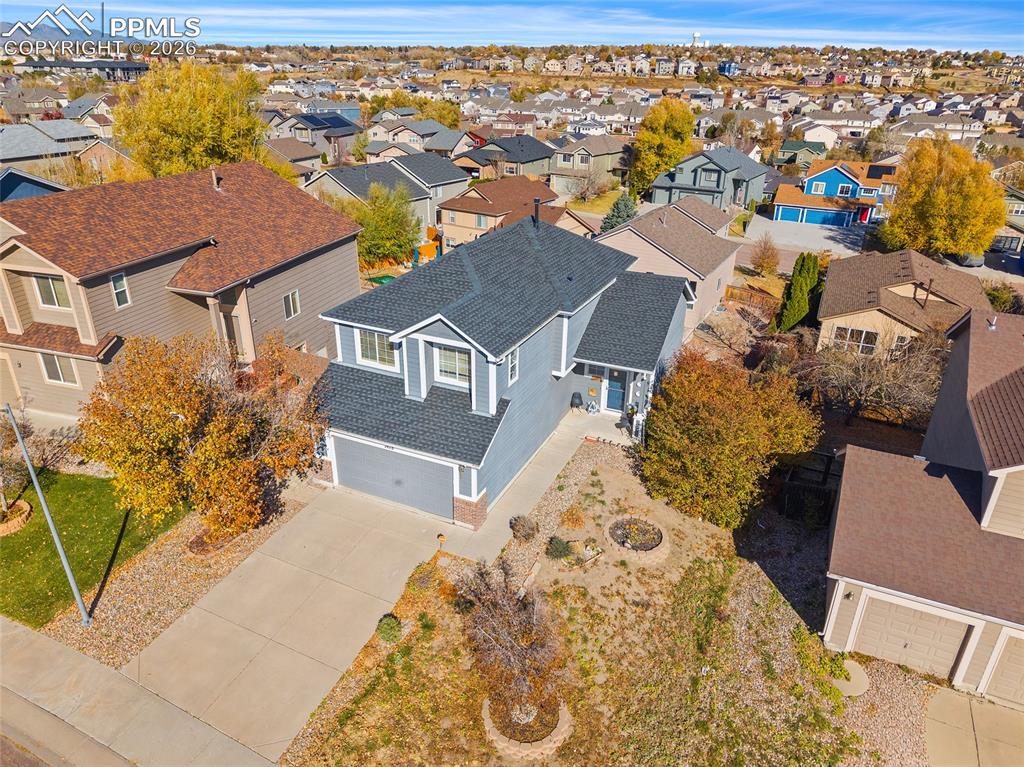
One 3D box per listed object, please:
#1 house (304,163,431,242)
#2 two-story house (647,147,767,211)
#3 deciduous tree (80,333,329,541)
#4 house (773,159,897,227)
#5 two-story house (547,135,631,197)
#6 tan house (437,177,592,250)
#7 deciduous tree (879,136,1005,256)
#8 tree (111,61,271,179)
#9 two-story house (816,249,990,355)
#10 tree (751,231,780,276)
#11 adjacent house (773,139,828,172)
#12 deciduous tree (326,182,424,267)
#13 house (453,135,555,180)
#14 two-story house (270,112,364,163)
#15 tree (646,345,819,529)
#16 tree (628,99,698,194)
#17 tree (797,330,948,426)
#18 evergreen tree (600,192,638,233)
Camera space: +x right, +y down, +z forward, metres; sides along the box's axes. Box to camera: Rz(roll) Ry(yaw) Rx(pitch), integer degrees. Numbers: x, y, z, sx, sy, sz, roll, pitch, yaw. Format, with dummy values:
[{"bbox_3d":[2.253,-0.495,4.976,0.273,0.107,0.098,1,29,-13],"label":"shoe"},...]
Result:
[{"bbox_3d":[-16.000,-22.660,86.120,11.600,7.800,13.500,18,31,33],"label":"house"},{"bbox_3d":[29.710,-30.950,104.880,11.900,7.700,16.300,17,30,31],"label":"two-story house"},{"bbox_3d":[-9.890,1.920,22.550,7.200,6.300,6.900,11,28,23],"label":"deciduous tree"},{"bbox_3d":[46.880,-28.410,104.320,15.700,8.000,13.000,12,28,24],"label":"house"},{"bbox_3d":[14.590,-36.800,118.900,10.200,7.700,15.550,17,29,31],"label":"two-story house"},{"bbox_3d":[1.320,-17.230,75.120,15.000,7.200,13.000,13,28,26],"label":"tan house"},{"bbox_3d":[45.480,-19.810,75.420,11.020,12.170,11.020,12,27,22],"label":"deciduous tree"},{"bbox_3d":[-32.950,-24.690,73.600,14.630,16.050,14.630,12,27,22],"label":"tree"},{"bbox_3d":[29.570,-6.550,53.340,11.300,6.800,16.500,11,28,23],"label":"two-story house"},{"bbox_3d":[21.980,-11.140,61.480,2.320,3.860,2.320,12,27,22],"label":"tree"},{"bbox_3d":[63.150,-49.050,154.460,10.600,7.900,11.600,11,27,21],"label":"adjacent house"},{"bbox_3d":[-11.260,-12.700,58.100,7.400,7.200,7.000,0,25,0],"label":"deciduous tree"},{"bbox_3d":[-1.220,-40.410,128.000,10.500,6.100,19.500,17,29,31],"label":"house"},{"bbox_3d":[-34.900,-45.970,131.360,12.000,7.600,12.700,14,29,27],"label":"two-story house"},{"bbox_3d":[7.810,1.560,25.510,6.300,5.100,6.200,11,28,23],"label":"tree"},{"bbox_3d":[24.010,-37.350,112.860,10.190,14.830,10.190,12,27,22],"label":"tree"},{"bbox_3d":[15.830,0.000,31.480,6.120,4.350,6.120,12,27,22],"label":"tree"},{"bbox_3d":[11.920,-18.600,79.690,4.000,5.700,4.000,11,28,23],"label":"evergreen tree"}]

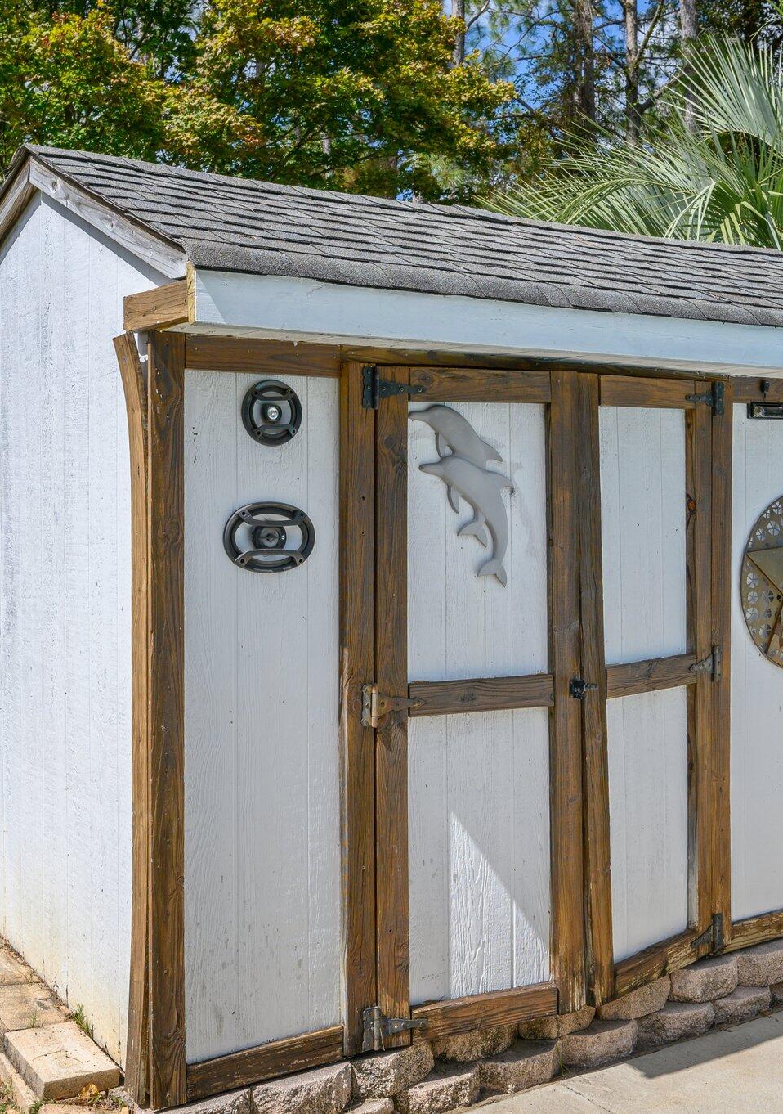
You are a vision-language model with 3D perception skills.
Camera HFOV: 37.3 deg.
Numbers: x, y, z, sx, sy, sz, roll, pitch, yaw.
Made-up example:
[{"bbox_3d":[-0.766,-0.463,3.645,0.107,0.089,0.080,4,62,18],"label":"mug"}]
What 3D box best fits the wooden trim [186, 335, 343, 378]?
[{"bbox_3d":[-0.313,-0.507,2.917,0.423,0.090,0.030,-1,2,-29],"label":"wooden trim"}]

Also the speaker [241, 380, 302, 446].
[{"bbox_3d":[-0.301,-0.361,2.911,0.165,0.170,0.040,-1,2,-29],"label":"speaker"}]

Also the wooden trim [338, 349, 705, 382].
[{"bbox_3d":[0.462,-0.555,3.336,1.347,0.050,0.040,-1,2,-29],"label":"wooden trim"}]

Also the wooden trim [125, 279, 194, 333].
[{"bbox_3d":[-0.552,-0.588,2.718,0.040,0.085,0.370,-1,2,-29],"label":"wooden trim"}]

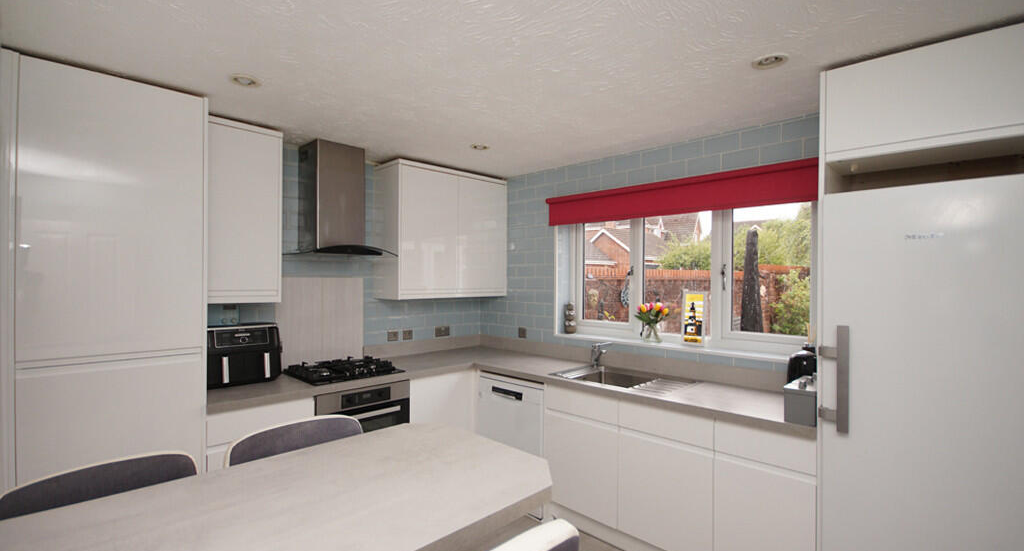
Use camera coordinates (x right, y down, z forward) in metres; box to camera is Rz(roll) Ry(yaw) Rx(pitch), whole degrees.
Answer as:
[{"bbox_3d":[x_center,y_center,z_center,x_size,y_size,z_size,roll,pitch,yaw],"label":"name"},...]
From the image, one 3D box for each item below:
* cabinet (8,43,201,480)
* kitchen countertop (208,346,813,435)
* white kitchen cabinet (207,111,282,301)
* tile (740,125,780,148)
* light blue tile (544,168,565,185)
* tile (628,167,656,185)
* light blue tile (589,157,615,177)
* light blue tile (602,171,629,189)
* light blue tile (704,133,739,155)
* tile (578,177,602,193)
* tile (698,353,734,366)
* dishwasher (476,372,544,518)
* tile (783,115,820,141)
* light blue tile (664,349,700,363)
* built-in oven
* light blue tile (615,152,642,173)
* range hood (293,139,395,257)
[{"bbox_3d":[-1.902,0.333,2.053,0.625,2.375,0.590,1,-1,-42],"label":"cabinet"},{"bbox_3d":[-0.106,0.651,2.316,2.720,0.045,2.315,0,-1,45],"label":"kitchen countertop"},{"bbox_3d":[-1.495,-0.343,2.362,0.395,0.960,0.022,1,-1,-43],"label":"white kitchen cabinet"},{"bbox_3d":[1.406,-0.779,2.410,0.200,0.102,0.009,0,-1,42],"label":"tile"},{"bbox_3d":[0.347,-0.786,3.383,0.202,0.104,0.010,0,-1,42],"label":"light blue tile"},{"bbox_3d":[0.876,-0.670,2.885,0.200,0.102,0.009,0,-1,42],"label":"tile"},{"bbox_3d":[0.654,-0.773,3.087,0.200,0.102,0.009,0,-1,42],"label":"light blue tile"},{"bbox_3d":[0.729,-0.672,3.040,0.202,0.104,0.010,0,-1,42],"label":"light blue tile"},{"bbox_3d":[1.245,-0.773,2.534,0.201,0.099,0.010,0,0,41],"label":"light blue tile"},{"bbox_3d":[0.567,-0.657,3.128,0.196,0.099,0.010,0,0,41],"label":"tile"},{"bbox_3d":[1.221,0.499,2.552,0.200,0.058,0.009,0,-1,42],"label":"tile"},{"bbox_3d":[0.180,1.132,3.144,0.598,0.845,0.590,0,-1,42],"label":"dishwasher"},{"bbox_3d":[1.556,-0.780,2.274,0.200,0.102,0.009,0,-1,42],"label":"tile"},{"bbox_3d":[1.066,0.497,2.686,0.197,0.085,0.010,0,0,41],"label":"light blue tile"},{"bbox_3d":[-1.059,0.974,2.754,0.592,0.595,0.560,1,-1,-42],"label":"built-in oven"},{"bbox_3d":[0.804,-0.774,2.951,0.200,0.102,0.009,0,-1,42],"label":"light blue tile"},{"bbox_3d":[-1.148,-0.475,2.794,0.620,0.735,0.490,1,-1,-42],"label":"range hood"}]

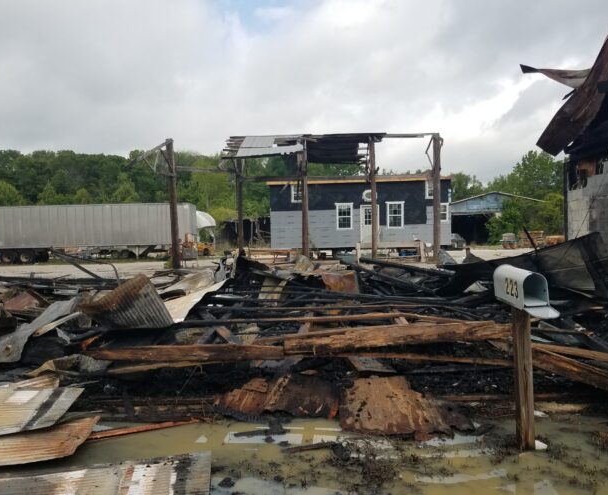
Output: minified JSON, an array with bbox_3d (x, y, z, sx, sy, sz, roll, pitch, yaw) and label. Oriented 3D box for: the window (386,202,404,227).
[{"bbox_3d":[5.278,-1.874,28.500,1.000,1.570,0.120,-1,1,4],"label":"window"}]

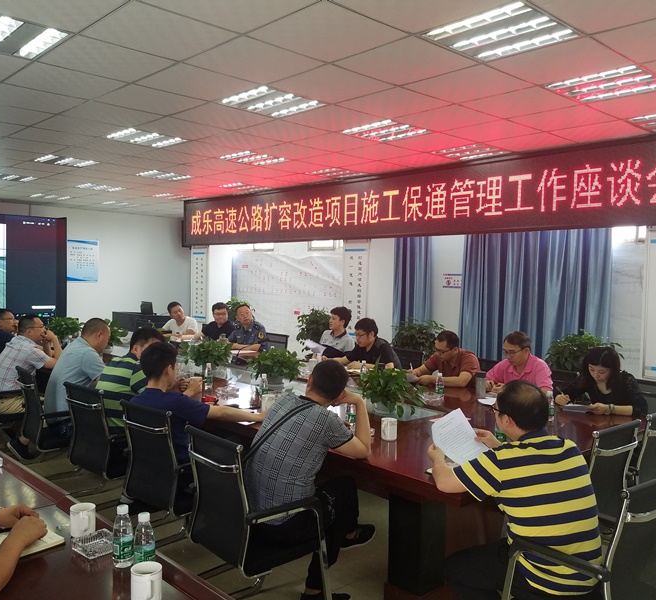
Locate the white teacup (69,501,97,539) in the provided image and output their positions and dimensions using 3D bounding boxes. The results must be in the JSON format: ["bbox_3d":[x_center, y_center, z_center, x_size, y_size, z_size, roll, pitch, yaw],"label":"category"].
[{"bbox_3d":[-0.838,0.768,2.067,0.083,0.100,0.115,-1,3,-37],"label":"white teacup"}]

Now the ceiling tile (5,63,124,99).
[{"bbox_3d":[-1.676,-1.396,3.840,0.595,0.020,0.595,-2,4,-45],"label":"ceiling tile"}]

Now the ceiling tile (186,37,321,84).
[{"bbox_3d":[-0.428,-1.373,3.452,0.600,0.020,0.600,-2,5,-43],"label":"ceiling tile"}]

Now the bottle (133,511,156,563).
[{"bbox_3d":[-0.563,0.746,1.840,0.063,0.180,0.063,-2,5,-43],"label":"bottle"}]

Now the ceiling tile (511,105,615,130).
[{"bbox_3d":[1.810,-1.385,4.630,0.600,0.020,0.600,-1,3,-43],"label":"ceiling tile"}]

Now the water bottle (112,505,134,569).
[{"bbox_3d":[-0.642,0.735,1.881,0.063,0.187,0.063,0,3,-19],"label":"water bottle"}]

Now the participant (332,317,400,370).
[{"bbox_3d":[0.360,0.764,5.580,0.750,1.200,0.550,-2,5,-43],"label":"participant"}]

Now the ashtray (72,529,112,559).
[{"bbox_3d":[-0.719,0.761,1.877,0.112,0.031,0.109,3,3,41],"label":"ashtray"}]

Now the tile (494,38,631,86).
[{"bbox_3d":[1.294,-1.319,3.329,0.600,0.020,0.600,-2,5,-43],"label":"tile"}]

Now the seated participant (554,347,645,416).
[{"bbox_3d":[1.840,0.891,4.090,0.740,1.170,0.550,-2,5,-43],"label":"seated participant"}]

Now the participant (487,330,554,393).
[{"bbox_3d":[1.435,0.852,4.560,0.760,1.260,0.520,-2,4,-45],"label":"participant"}]

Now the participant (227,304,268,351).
[{"bbox_3d":[-0.940,0.688,6.850,0.520,1.270,0.780,2,2,13],"label":"participant"}]

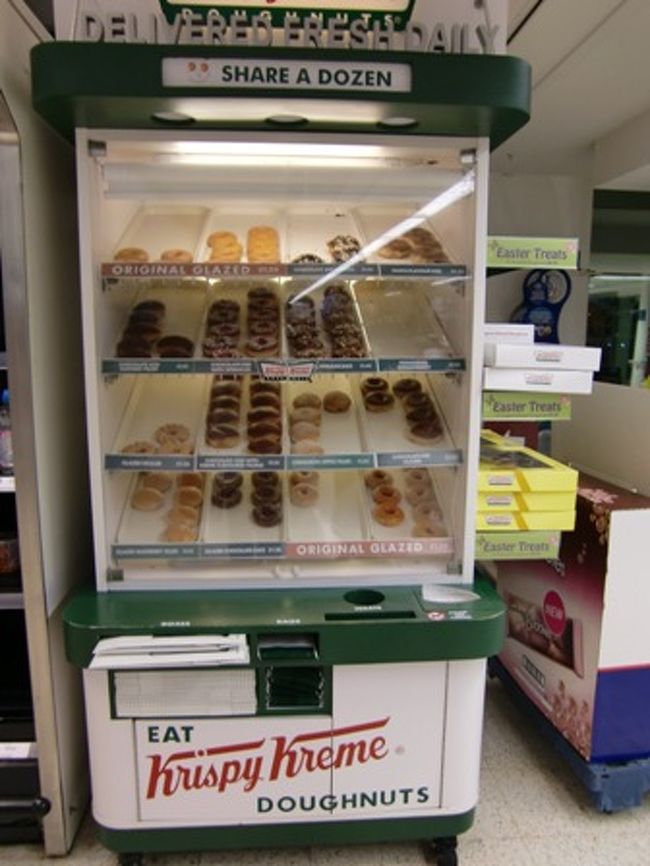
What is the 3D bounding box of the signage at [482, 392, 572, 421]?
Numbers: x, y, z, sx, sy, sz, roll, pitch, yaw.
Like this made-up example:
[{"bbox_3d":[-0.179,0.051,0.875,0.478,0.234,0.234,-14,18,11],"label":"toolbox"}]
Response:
[{"bbox_3d":[0.531,-0.071,1.848,0.240,0.070,0.015,0,8,-4],"label":"signage"}]

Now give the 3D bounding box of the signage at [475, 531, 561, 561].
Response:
[{"bbox_3d":[0.521,0.307,1.903,0.240,0.073,0.015,0,8,-4],"label":"signage"}]

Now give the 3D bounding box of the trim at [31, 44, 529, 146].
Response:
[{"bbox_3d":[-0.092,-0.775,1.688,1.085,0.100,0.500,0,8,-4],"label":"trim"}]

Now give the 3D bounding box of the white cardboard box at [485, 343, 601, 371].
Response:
[{"bbox_3d":[0.564,-0.219,1.976,0.275,0.058,0.350,2,8,-4],"label":"white cardboard box"}]

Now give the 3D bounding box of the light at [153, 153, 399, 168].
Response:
[{"bbox_3d":[-0.124,-0.703,1.803,0.620,0.036,0.040,0,8,-4],"label":"light"}]

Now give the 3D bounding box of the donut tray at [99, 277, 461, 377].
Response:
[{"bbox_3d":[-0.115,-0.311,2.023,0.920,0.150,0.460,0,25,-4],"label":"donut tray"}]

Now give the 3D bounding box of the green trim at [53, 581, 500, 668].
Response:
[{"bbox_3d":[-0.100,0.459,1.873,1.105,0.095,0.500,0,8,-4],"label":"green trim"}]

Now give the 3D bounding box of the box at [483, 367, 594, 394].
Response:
[{"bbox_3d":[0.543,-0.163,1.982,0.280,0.056,0.350,2,8,-4],"label":"box"}]

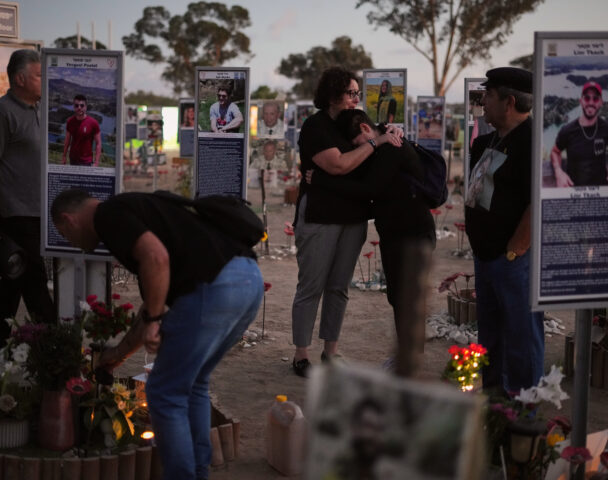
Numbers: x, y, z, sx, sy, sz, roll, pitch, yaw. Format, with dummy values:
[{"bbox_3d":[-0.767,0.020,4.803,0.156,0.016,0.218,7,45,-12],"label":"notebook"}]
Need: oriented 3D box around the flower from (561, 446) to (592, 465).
[{"bbox_3d":[0.954,0.754,3.500,0.110,0.055,0.090,1,8,9],"label":"flower"}]

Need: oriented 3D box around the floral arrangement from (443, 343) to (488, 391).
[{"bbox_3d":[0.686,0.538,4.250,0.185,0.190,0.170,1,6,0],"label":"floral arrangement"}]

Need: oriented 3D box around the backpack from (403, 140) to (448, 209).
[{"bbox_3d":[0.675,-0.344,5.420,0.170,0.370,0.270,-15,6,11],"label":"backpack"}]

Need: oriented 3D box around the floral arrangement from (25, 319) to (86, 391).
[{"bbox_3d":[-0.959,0.442,3.860,0.225,0.265,0.220,1,6,0],"label":"floral arrangement"}]

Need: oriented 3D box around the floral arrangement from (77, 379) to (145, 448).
[{"bbox_3d":[-0.747,0.677,3.880,0.255,0.245,0.210,1,6,0],"label":"floral arrangement"}]

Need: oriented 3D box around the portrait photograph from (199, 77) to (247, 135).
[{"bbox_3d":[-0.558,-0.925,6.850,0.340,0.425,0.020,3,8,14],"label":"portrait photograph"}]

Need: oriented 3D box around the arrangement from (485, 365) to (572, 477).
[{"bbox_3d":[0.813,0.657,3.620,0.300,0.400,0.280,2,8,11],"label":"arrangement"}]

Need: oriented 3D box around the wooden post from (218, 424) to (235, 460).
[{"bbox_3d":[-0.310,0.814,4.020,0.060,0.138,0.060,1,6,0],"label":"wooden post"}]

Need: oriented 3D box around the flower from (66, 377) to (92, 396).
[{"bbox_3d":[-0.894,0.583,3.980,0.100,0.065,0.080,-1,8,-9],"label":"flower"}]

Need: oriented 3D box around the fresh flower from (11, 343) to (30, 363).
[{"bbox_3d":[-1.097,0.435,3.870,0.078,0.075,0.055,0,6,-6],"label":"fresh flower"}]

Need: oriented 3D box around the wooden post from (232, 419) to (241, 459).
[{"bbox_3d":[-0.276,0.806,4.058,0.050,0.158,0.048,1,6,0],"label":"wooden post"}]

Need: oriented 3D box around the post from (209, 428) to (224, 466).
[{"bbox_3d":[-0.345,0.822,3.960,0.060,0.138,0.060,1,6,0],"label":"post"}]

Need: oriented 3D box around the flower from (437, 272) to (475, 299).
[{"bbox_3d":[1.045,0.315,6.850,0.260,0.220,0.200,1,6,0],"label":"flower"}]

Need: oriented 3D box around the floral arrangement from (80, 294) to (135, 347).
[{"bbox_3d":[-0.810,0.332,4.120,0.210,0.200,0.190,1,6,0],"label":"floral arrangement"}]

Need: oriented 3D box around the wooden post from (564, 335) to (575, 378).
[{"bbox_3d":[1.456,0.649,5.469,0.060,0.210,0.060,-4,7,-37],"label":"wooden post"}]

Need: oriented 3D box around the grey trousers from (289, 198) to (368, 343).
[{"bbox_3d":[0.138,0.162,5.500,0.320,0.830,0.400,4,7,30],"label":"grey trousers"}]

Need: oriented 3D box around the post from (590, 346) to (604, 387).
[{"bbox_3d":[1.545,0.679,5.248,0.073,0.200,0.068,5,7,37],"label":"post"}]

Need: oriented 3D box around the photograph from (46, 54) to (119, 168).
[{"bbox_3d":[-1.023,-0.594,4.620,0.335,0.510,0.020,3,8,7],"label":"photograph"}]

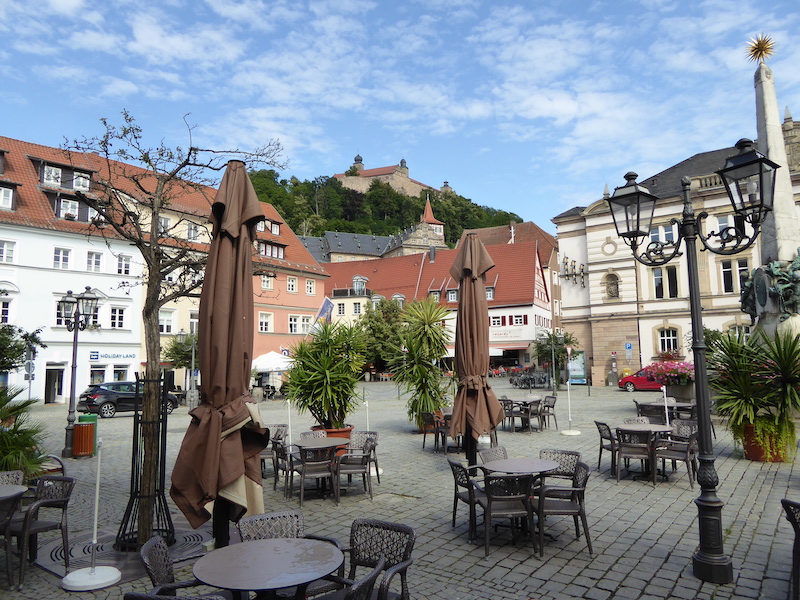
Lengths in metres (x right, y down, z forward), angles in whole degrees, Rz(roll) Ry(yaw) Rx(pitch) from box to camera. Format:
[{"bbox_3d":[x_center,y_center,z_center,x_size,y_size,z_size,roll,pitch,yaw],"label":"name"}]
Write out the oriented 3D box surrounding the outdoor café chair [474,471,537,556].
[{"bbox_3d":[1.044,2.110,5.879,0.580,0.810,0.590,0,-7,-10],"label":"outdoor café chair"}]

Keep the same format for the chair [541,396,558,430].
[{"bbox_3d":[3.928,3.118,15.560,0.556,0.809,0.546,1,-6,-18],"label":"chair"}]

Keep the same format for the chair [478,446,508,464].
[{"bbox_3d":[1.326,2.289,7.171,0.540,0.820,0.570,4,-7,-35],"label":"chair"}]

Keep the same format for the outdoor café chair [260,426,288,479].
[{"bbox_3d":[-2.244,2.587,9.891,0.540,0.820,0.570,-3,-6,25],"label":"outdoor café chair"}]

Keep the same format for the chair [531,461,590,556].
[{"bbox_3d":[1.686,2.175,6.041,0.570,0.820,0.540,-1,-6,2],"label":"chair"}]

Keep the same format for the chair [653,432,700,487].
[{"bbox_3d":[4.196,2.430,8.861,0.570,0.820,0.540,-3,-6,24],"label":"chair"}]

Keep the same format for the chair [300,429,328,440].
[{"bbox_3d":[-1.280,2.515,9.138,0.580,0.810,0.590,2,-7,-27],"label":"chair"}]

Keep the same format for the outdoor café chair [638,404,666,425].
[{"bbox_3d":[5.648,2.741,12.802,0.546,0.809,0.556,-3,-6,23],"label":"outdoor café chair"}]

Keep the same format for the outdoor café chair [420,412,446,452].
[{"bbox_3d":[0.796,2.799,12.321,0.570,0.820,0.540,3,-7,-35],"label":"outdoor café chair"}]

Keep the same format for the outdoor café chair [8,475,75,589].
[{"bbox_3d":[-3.446,2.116,5.293,0.580,0.810,0.590,-5,-7,30],"label":"outdoor café chair"}]

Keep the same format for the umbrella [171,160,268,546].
[{"bbox_3d":[-1.879,0.511,6.191,0.980,4.150,0.900,-1,-6,0],"label":"umbrella"}]

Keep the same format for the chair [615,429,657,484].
[{"bbox_3d":[3.437,2.255,8.495,0.580,0.810,0.590,-2,-7,12],"label":"chair"}]

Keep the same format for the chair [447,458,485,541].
[{"bbox_3d":[0.901,2.242,6.569,0.556,0.809,0.546,1,-6,-17],"label":"chair"}]

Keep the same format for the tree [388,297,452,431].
[{"bbox_3d":[0.628,1.733,15.653,1.800,3.700,1.800,-1,-6,0],"label":"tree"}]

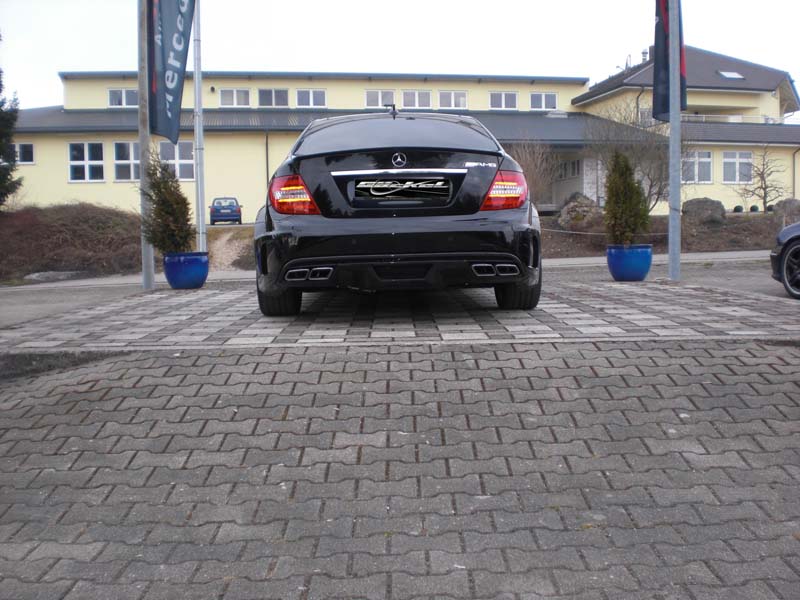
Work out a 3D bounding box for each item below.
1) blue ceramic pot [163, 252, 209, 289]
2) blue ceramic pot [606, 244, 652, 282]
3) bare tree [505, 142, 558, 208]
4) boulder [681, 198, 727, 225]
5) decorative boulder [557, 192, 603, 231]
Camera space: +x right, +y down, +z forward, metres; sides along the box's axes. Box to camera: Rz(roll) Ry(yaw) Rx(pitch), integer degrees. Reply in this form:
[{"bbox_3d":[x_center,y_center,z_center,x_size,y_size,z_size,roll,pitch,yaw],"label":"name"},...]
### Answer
[{"bbox_3d":[-2.054,-0.280,8.450,0.430,0.335,0.430,-2,5,-14],"label":"blue ceramic pot"},{"bbox_3d":[2.191,-0.351,8.350,0.430,0.335,0.430,0,5,15],"label":"blue ceramic pot"},{"bbox_3d":[4.492,-4.185,30.000,1.900,2.450,1.800,0,5,9],"label":"bare tree"},{"bbox_3d":[7.455,-2.167,21.500,1.070,0.630,0.850,1,5,19],"label":"boulder"},{"bbox_3d":[3.986,-1.965,19.500,1.020,0.820,0.900,0,5,12],"label":"decorative boulder"}]

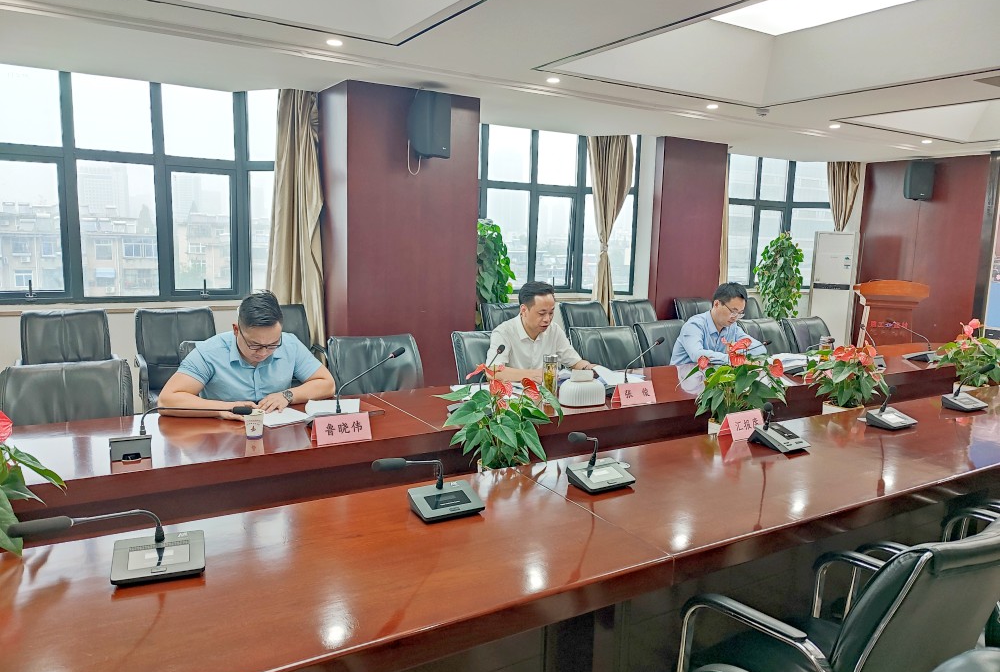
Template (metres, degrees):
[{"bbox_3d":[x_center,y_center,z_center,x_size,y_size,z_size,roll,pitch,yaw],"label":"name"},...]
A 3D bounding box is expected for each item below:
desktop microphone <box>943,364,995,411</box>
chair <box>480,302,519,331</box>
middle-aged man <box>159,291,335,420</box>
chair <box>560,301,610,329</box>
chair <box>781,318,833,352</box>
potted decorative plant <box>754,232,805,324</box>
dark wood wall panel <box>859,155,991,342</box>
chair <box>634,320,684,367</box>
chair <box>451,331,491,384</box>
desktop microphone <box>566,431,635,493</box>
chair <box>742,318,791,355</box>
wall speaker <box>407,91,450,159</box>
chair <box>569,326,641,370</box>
[{"bbox_3d":[2.329,0.244,3.558,0.198,0.233,0.170,-3,9,-31],"label":"desktop microphone"},{"bbox_3d":[0.174,0.277,5.264,0.560,0.970,0.620,-3,9,-31],"label":"chair"},{"bbox_3d":[-1.103,0.413,3.170,0.700,1.261,0.800,-3,9,-31],"label":"middle-aged man"},{"bbox_3d":[0.793,0.241,5.880,0.570,0.991,0.600,-3,9,-31],"label":"chair"},{"bbox_3d":[2.515,0.359,5.572,0.580,0.960,0.620,-3,9,-31],"label":"chair"},{"bbox_3d":[2.924,-0.289,7.582,0.480,1.600,0.480,-3,9,-31],"label":"potted decorative plant"},{"bbox_3d":[5.174,-0.863,8.979,0.100,2.575,1.510,-3,9,-31],"label":"dark wood wall panel"},{"bbox_3d":[1.133,0.439,4.471,0.570,0.991,0.600,-3,9,-31],"label":"chair"},{"bbox_3d":[0.062,0.487,3.642,0.560,0.970,0.620,-3,9,-31],"label":"chair"},{"bbox_3d":[0.299,0.381,2.299,0.257,0.198,0.122,-3,9,-31],"label":"desktop microphone"},{"bbox_3d":[2.064,0.373,5.264,0.580,0.930,0.600,-3,10,-31],"label":"chair"},{"bbox_3d":[-0.486,-1.449,4.974,0.240,0.430,0.250,6,9,33],"label":"wall speaker"},{"bbox_3d":[0.778,0.457,4.524,0.580,0.960,0.620,-3,9,-31],"label":"chair"}]

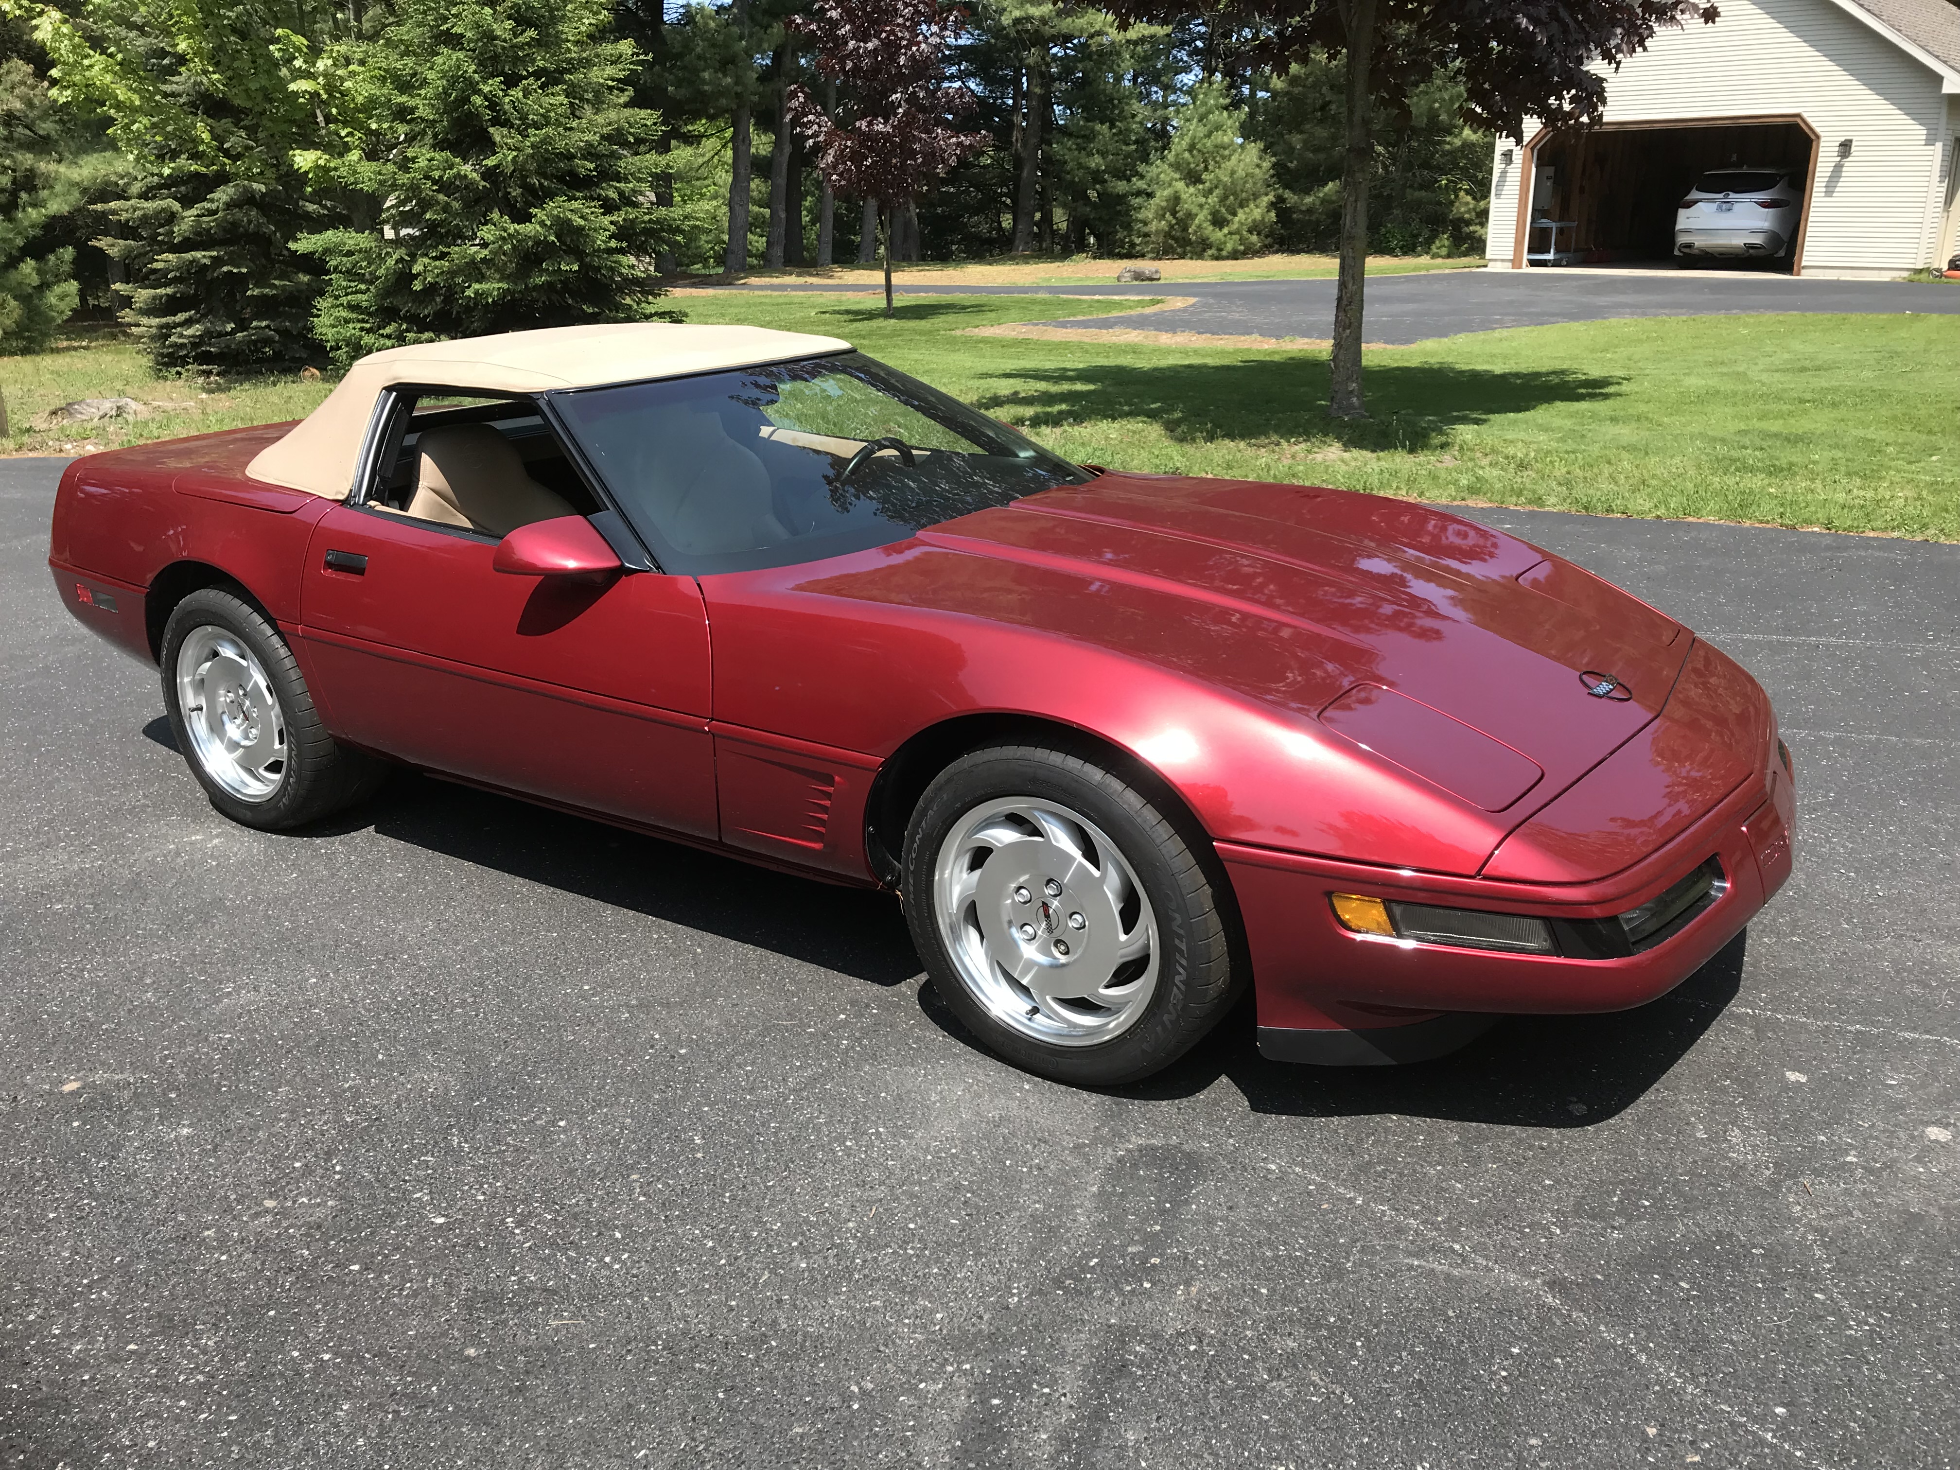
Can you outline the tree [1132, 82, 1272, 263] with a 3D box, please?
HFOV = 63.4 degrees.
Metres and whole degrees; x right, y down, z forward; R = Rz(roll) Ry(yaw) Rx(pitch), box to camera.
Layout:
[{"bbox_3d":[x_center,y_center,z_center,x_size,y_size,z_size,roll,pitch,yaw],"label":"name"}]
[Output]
[{"bbox_3d":[4.853,-12.207,34.300,3.050,3.700,3.050,-2,19,0],"label":"tree"}]

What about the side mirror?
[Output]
[{"bbox_3d":[-0.839,-0.371,3.129,0.180,0.125,0.210,11,23,32],"label":"side mirror"}]

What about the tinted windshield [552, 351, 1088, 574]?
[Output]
[{"bbox_3d":[-0.347,-0.692,3.787,0.802,0.140,1.480,38,35,18],"label":"tinted windshield"}]

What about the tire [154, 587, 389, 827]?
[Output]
[{"bbox_3d":[-1.849,-0.086,4.153,0.648,0.648,0.275,11,23,32],"label":"tire"}]

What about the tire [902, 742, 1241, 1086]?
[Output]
[{"bbox_3d":[0.172,0.297,2.836,0.648,0.648,0.255,11,23,33],"label":"tire"}]

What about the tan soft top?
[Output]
[{"bbox_3d":[-1.018,-0.901,4.190,1.140,0.345,1.470,11,23,32],"label":"tan soft top"}]

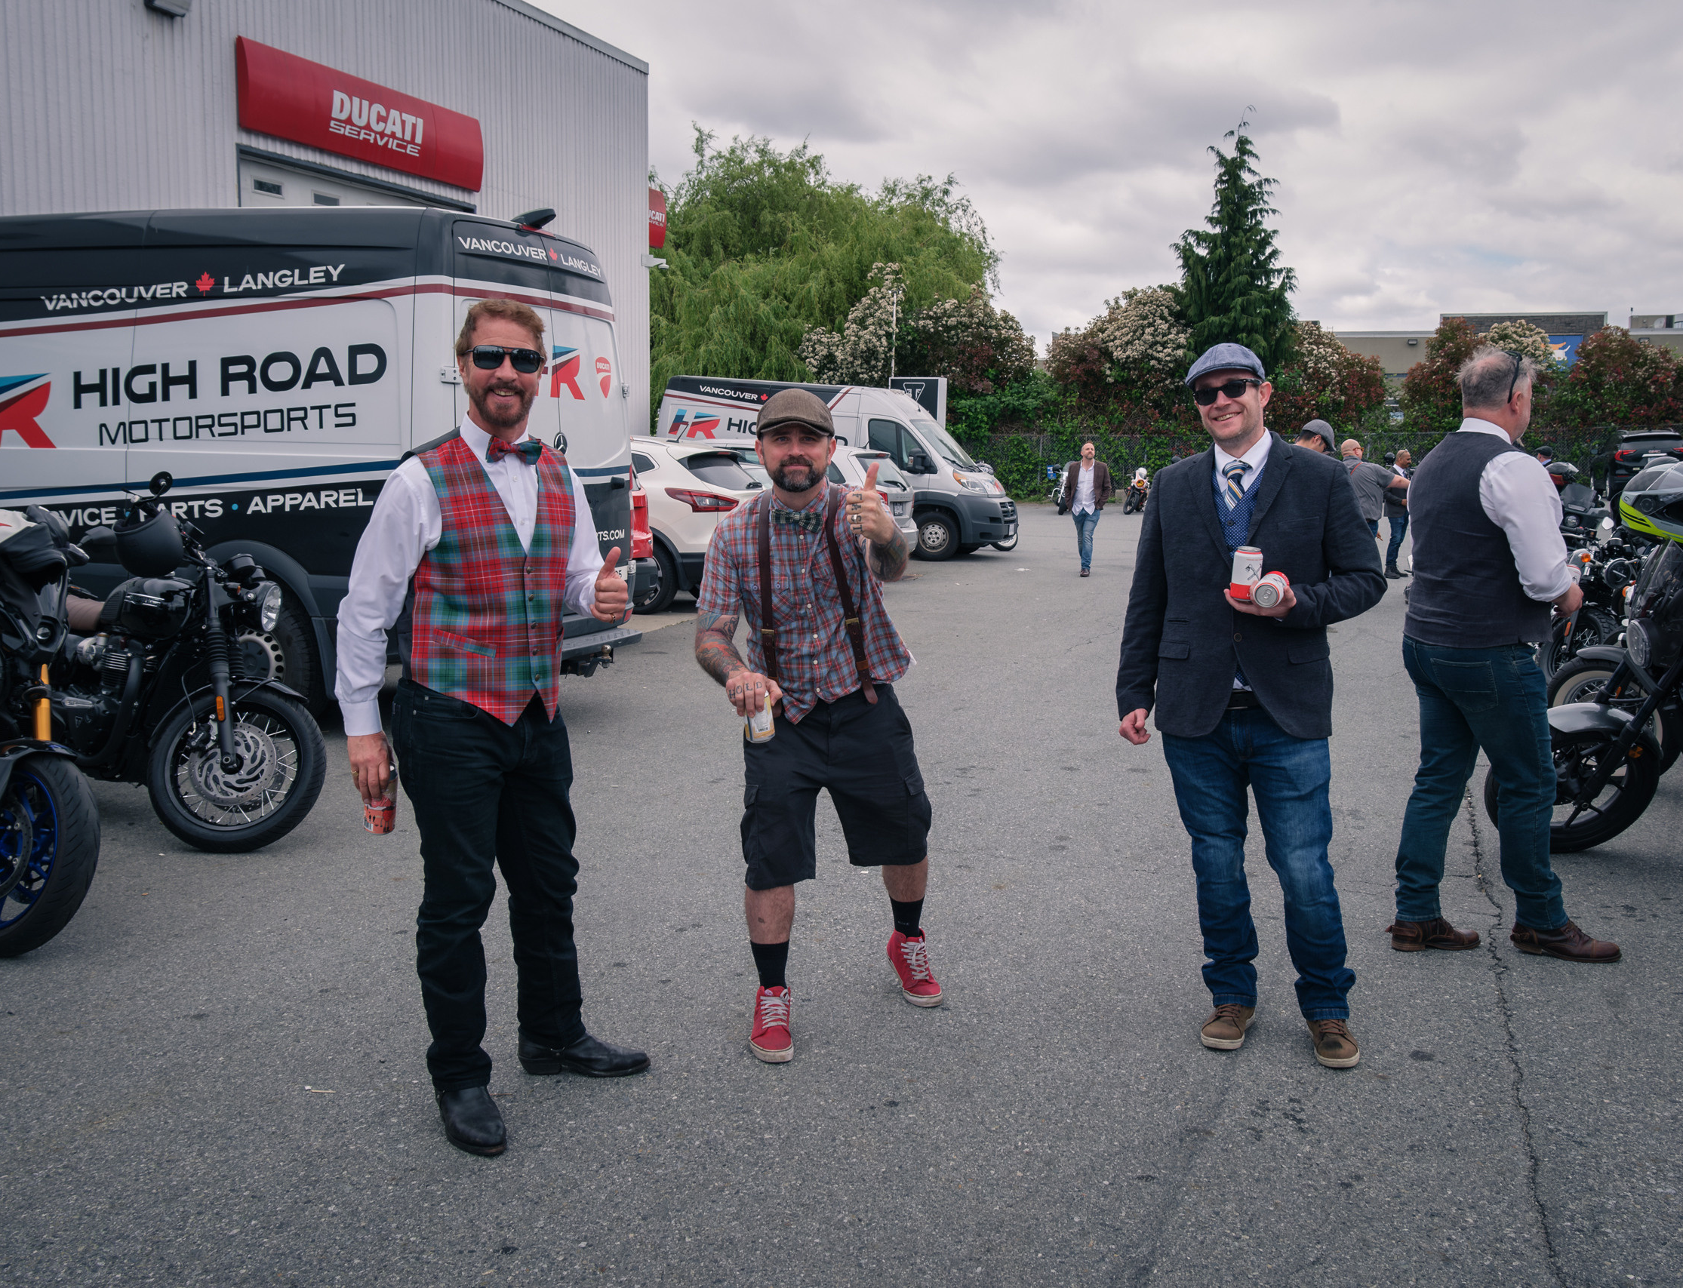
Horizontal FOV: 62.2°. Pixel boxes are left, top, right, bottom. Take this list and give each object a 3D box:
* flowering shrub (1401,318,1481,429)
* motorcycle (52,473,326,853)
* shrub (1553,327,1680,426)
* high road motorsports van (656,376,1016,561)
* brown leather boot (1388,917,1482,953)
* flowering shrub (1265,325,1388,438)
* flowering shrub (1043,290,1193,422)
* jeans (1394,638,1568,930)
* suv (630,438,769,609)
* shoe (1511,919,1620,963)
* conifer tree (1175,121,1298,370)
[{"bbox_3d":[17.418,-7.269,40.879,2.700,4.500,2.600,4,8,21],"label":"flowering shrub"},{"bbox_3d":[-2.919,0.063,5.273,2.150,1.300,0.840,4,8,20],"label":"motorcycle"},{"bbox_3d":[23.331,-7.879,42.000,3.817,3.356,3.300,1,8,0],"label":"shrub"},{"bbox_3d":[0.020,-2.742,21.702,5.500,2.550,2.100,5,8,17],"label":"high road motorsports van"},{"bbox_3d":[1.809,0.857,4.265,0.300,0.140,0.110,0,7,-6],"label":"brown leather boot"},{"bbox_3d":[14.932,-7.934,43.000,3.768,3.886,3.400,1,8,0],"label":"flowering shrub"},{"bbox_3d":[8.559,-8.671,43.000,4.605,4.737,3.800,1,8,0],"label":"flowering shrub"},{"bbox_3d":[1.920,0.385,4.211,0.450,0.940,0.390,1,7,-4],"label":"jeans"},{"bbox_3d":[-2.784,-1.280,14.446,4.380,1.600,1.880,4,8,23],"label":"suv"},{"bbox_3d":[2.222,0.886,4.270,0.300,0.120,0.110,5,8,28],"label":"shoe"},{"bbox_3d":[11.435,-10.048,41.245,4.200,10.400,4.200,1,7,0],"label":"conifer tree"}]

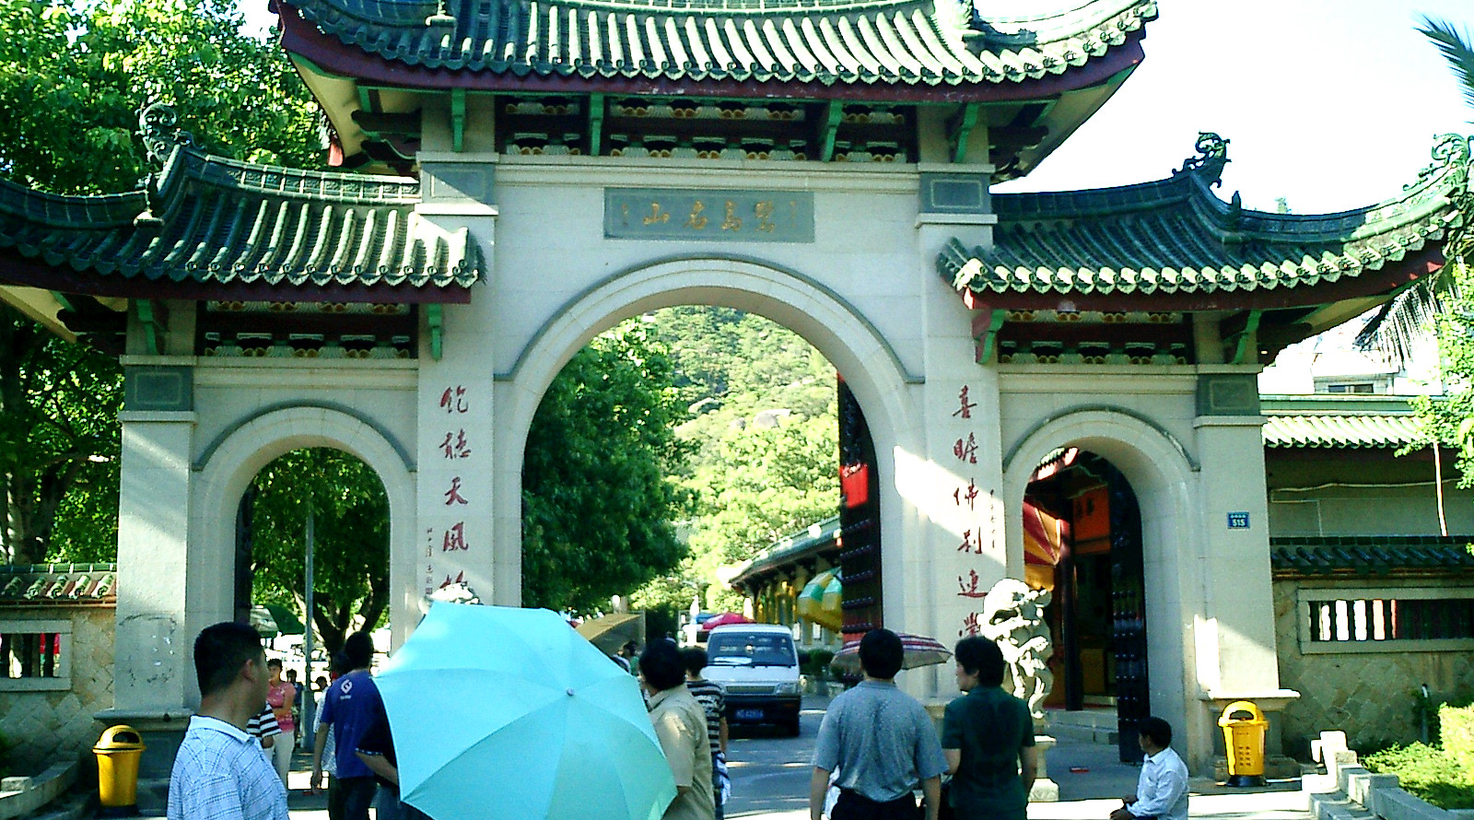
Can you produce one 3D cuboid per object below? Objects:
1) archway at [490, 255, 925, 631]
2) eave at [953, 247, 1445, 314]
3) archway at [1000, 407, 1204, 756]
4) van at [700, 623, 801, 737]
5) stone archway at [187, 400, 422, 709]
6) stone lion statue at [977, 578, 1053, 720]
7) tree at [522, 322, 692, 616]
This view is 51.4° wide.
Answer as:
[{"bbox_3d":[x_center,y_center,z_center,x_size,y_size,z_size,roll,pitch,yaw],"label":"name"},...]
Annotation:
[{"bbox_3d":[-0.306,1.232,16.807,4.712,5.760,1.100,0,-8,-8],"label":"archway"},{"bbox_3d":[4.958,-1.371,16.782,5.367,0.855,1.100,0,-8,-8],"label":"eave"},{"bbox_3d":[4.003,2.064,17.278,2.314,4.092,1.100,0,-8,-8],"label":"archway"},{"bbox_3d":[0.248,4.960,28.764,1.700,1.960,4.700,-1,-8,0],"label":"van"},{"bbox_3d":[-4.502,2.047,16.115,2.269,4.102,1.100,0,-8,-8],"label":"stone archway"},{"bbox_3d":[2.799,2.423,15.430,0.803,1.442,0.850,-2,-8,7],"label":"stone lion statue"},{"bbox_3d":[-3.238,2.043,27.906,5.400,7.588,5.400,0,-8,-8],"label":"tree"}]

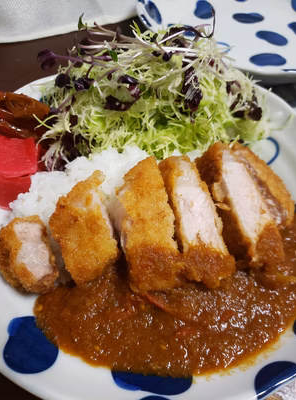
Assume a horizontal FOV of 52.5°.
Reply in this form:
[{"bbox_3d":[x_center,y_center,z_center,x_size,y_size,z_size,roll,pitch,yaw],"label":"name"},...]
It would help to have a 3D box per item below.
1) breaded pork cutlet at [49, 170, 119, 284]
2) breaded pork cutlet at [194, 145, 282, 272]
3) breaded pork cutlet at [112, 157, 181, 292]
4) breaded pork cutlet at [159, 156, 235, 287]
[{"bbox_3d":[-0.036,0.017,0.180,0.033,0.023,0.057,-9,75,-1],"label":"breaded pork cutlet"},{"bbox_3d":[0.058,0.002,0.195,0.026,0.031,0.072,-11,71,-16],"label":"breaded pork cutlet"},{"bbox_3d":[-0.001,0.014,0.181,0.029,0.023,0.071,-9,74,-3],"label":"breaded pork cutlet"},{"bbox_3d":[0.027,0.012,0.182,0.024,0.029,0.069,-13,75,-13],"label":"breaded pork cutlet"}]

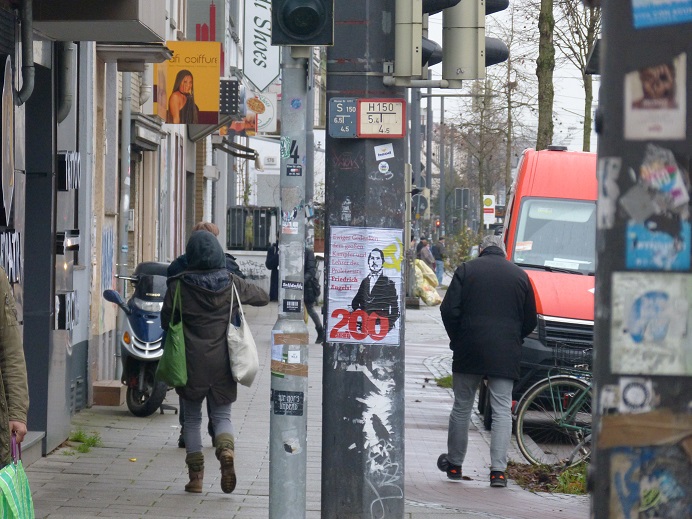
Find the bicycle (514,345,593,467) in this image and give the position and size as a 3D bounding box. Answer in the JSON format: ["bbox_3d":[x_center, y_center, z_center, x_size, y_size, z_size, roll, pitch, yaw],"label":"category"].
[{"bbox_3d":[2.090,0.994,41.000,1.760,1.040,0.580,2,0,0],"label":"bicycle"}]

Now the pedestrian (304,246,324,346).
[{"bbox_3d":[-0.657,0.486,88.000,0.680,1.700,0.500,0,0,13],"label":"pedestrian"}]

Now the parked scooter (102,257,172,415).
[{"bbox_3d":[-1.862,0.761,52.400,0.780,1.420,1.950,4,0,-1],"label":"parked scooter"}]

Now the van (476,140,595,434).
[{"bbox_3d":[2.380,0.290,51.900,2.040,2.620,6.600,4,0,1],"label":"van"}]

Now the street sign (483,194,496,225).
[{"bbox_3d":[5.559,-1.927,215.000,0.450,1.130,0.060,0,0,2],"label":"street sign"}]

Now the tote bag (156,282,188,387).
[{"bbox_3d":[-1.146,0.489,36.700,0.200,0.690,0.340,0,0,-6],"label":"tote bag"}]

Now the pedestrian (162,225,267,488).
[{"bbox_3d":[-0.864,0.673,36.800,0.680,1.715,0.550,0,0,-4],"label":"pedestrian"}]

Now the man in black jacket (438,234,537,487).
[{"bbox_3d":[0.966,0.676,37.800,0.640,1.700,0.550,0,0,-6],"label":"man in black jacket"}]

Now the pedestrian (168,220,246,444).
[{"bbox_3d":[-1.115,0.601,44.400,0.580,1.800,0.450,0,0,0],"label":"pedestrian"}]

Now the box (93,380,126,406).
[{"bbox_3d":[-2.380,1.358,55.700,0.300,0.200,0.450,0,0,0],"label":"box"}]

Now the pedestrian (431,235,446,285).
[{"bbox_3d":[3.290,0.061,197.000,0.400,1.720,0.480,0,0,-9],"label":"pedestrian"}]

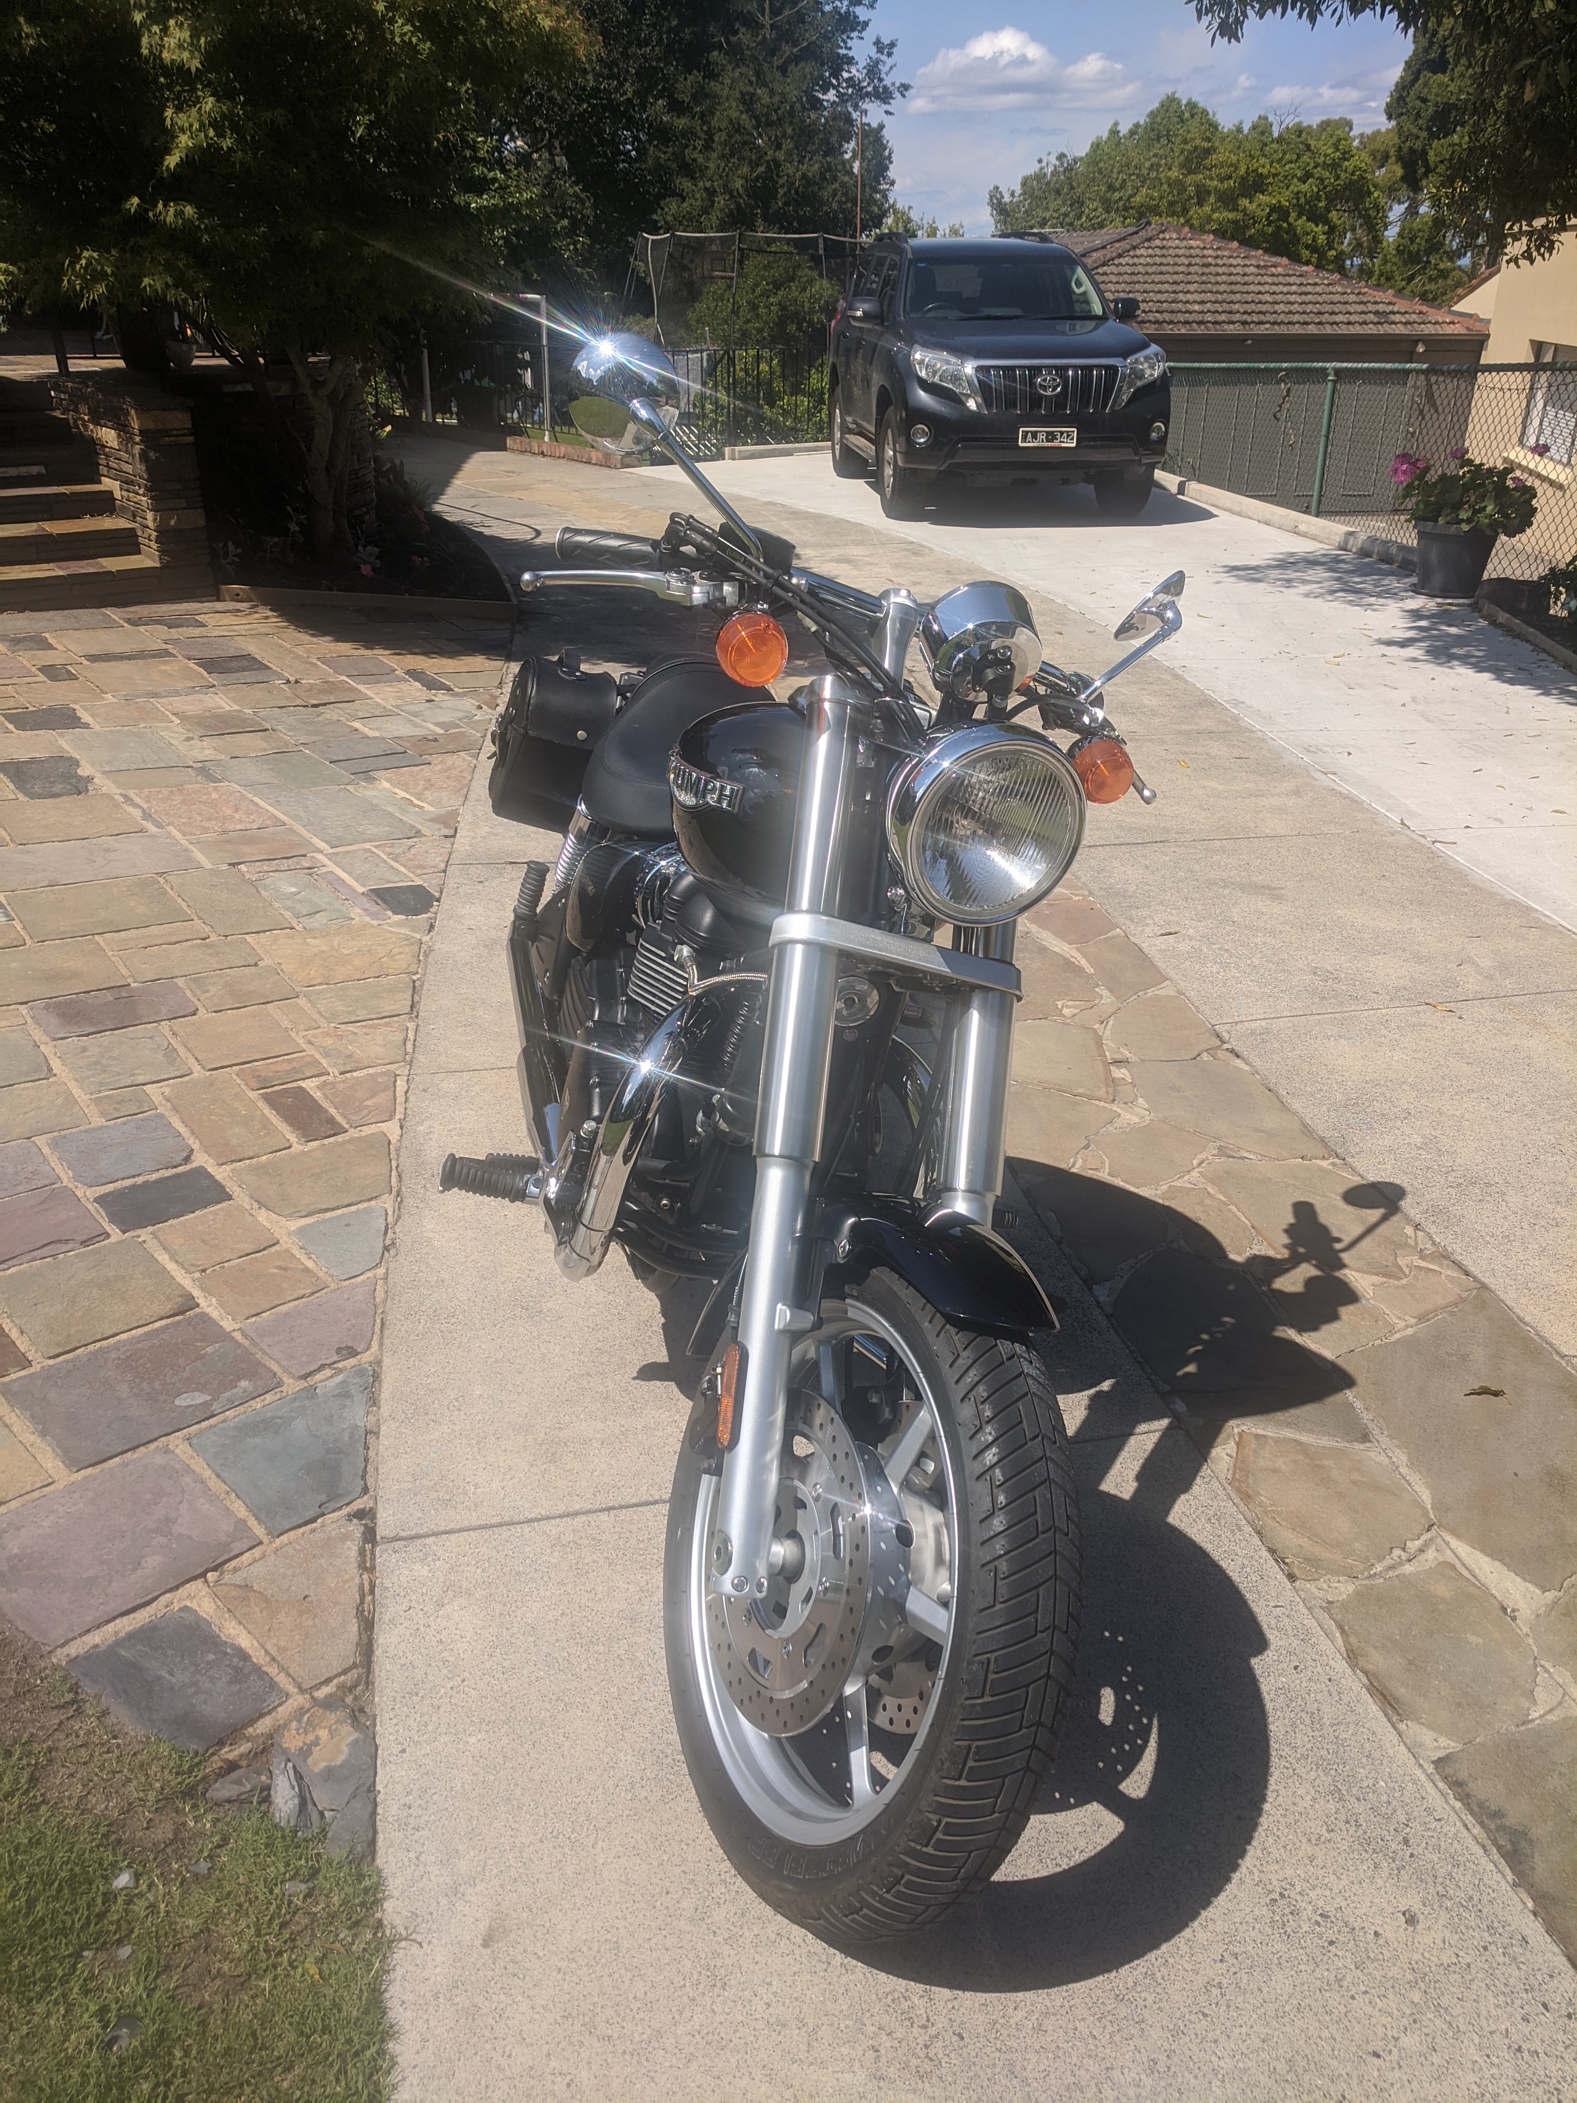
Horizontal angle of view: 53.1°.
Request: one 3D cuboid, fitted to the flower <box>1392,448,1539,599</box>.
[{"bbox_3d":[3.606,-2.821,8.426,0.740,0.730,0.680,1,25,0],"label":"flower"}]

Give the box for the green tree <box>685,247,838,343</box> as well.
[{"bbox_3d":[-0.408,-11.455,24.500,2.400,2.300,2.300,1,25,0],"label":"green tree"}]

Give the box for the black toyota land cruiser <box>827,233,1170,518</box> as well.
[{"bbox_3d":[1.439,-5.234,12.032,1.940,1.880,4.840,-2,26,-5],"label":"black toyota land cruiser"}]

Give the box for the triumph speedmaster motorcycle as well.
[{"bbox_3d":[-0.006,-0.190,2.168,0.900,1.340,2.360,3,23,-14],"label":"triumph speedmaster motorcycle"}]

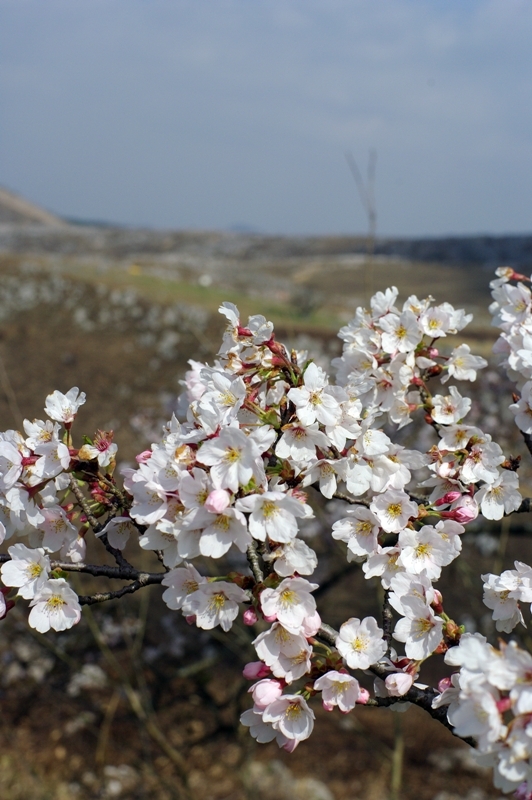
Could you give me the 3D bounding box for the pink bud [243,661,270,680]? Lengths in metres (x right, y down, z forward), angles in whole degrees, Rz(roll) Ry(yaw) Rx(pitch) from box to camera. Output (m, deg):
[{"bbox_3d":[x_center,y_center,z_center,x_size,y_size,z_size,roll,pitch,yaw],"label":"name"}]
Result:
[{"bbox_3d":[-0.006,0.187,1.150,0.021,0.013,0.013,-9,0,-15],"label":"pink bud"}]

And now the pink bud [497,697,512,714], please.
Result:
[{"bbox_3d":[0.144,0.183,1.000,0.014,0.009,0.009,-25,0,18],"label":"pink bud"}]

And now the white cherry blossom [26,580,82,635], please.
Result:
[{"bbox_3d":[-0.127,0.123,1.000,0.032,0.032,0.016,-1,13,-7],"label":"white cherry blossom"}]

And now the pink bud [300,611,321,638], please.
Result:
[{"bbox_3d":[0.026,0.135,1.000,0.013,0.017,0.013,-6,12,0],"label":"pink bud"}]

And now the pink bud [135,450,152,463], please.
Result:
[{"bbox_3d":[-0.075,0.035,1.020,0.011,0.008,0.008,-15,0,-9],"label":"pink bud"}]

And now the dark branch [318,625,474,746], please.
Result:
[{"bbox_3d":[0.078,0.170,1.000,0.094,0.073,0.050,0,6,-3],"label":"dark branch"}]

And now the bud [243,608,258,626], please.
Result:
[{"bbox_3d":[-0.009,0.131,1.000,0.009,0.011,0.009,15,-9,0],"label":"bud"}]

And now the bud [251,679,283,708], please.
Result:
[{"bbox_3d":[0.000,0.201,1.140,0.022,0.019,0.019,-45,0,-29],"label":"bud"}]

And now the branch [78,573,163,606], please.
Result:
[{"bbox_3d":[-0.087,0.114,1.000,0.053,0.011,0.012,-16,0,0],"label":"branch"}]

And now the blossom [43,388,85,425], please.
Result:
[{"bbox_3d":[-0.142,0.004,1.180,0.030,0.021,0.027,-7,40,6],"label":"blossom"}]

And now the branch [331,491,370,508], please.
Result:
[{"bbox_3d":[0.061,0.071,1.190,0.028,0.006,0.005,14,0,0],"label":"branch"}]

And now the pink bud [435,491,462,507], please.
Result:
[{"bbox_3d":[0.129,0.069,1.170,0.021,0.008,0.008,-26,0,12],"label":"pink bud"}]

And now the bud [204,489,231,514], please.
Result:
[{"bbox_3d":[-0.032,0.067,1.100,0.018,0.015,0.015,-47,0,-35],"label":"bud"}]

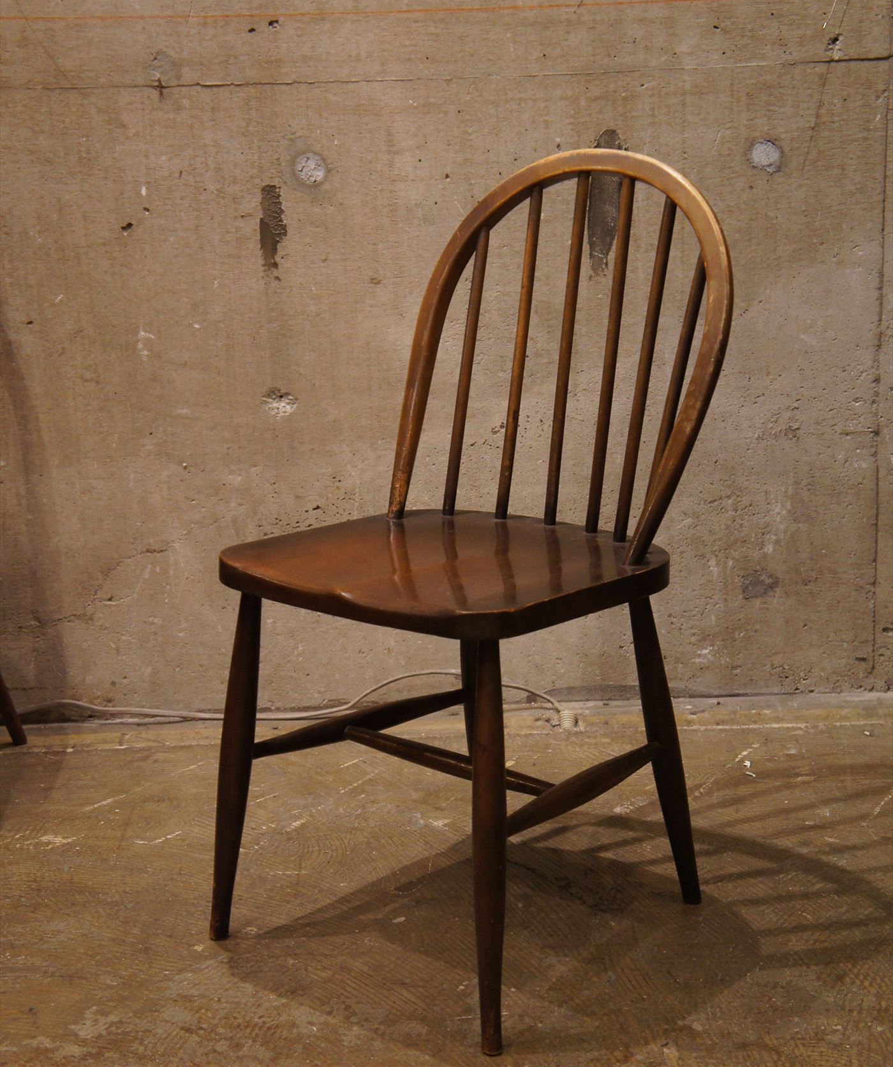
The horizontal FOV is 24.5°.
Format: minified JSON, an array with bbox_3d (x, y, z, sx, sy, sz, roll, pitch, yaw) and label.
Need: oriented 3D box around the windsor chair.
[{"bbox_3d":[0.035,0.028,2.129,0.410,0.815,0.468,11,19,41],"label":"windsor chair"}]

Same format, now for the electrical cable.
[{"bbox_3d":[-0.210,0.230,2.870,0.780,0.068,0.070,-2,14,-2],"label":"electrical cable"}]

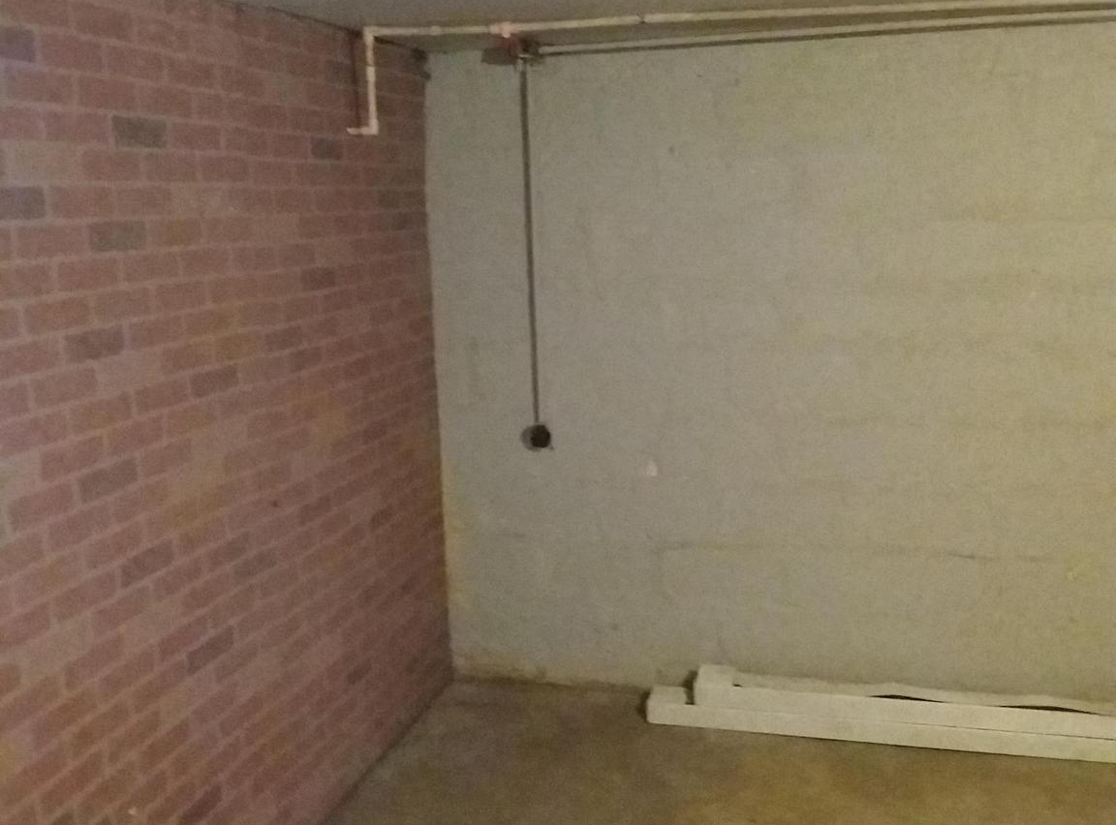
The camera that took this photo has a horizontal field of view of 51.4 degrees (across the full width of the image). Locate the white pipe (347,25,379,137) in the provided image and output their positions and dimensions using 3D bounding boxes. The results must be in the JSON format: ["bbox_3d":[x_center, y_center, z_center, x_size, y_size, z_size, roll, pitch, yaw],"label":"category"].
[{"bbox_3d":[-0.551,-0.921,3.228,0.094,0.290,0.034,1,10,16],"label":"white pipe"}]

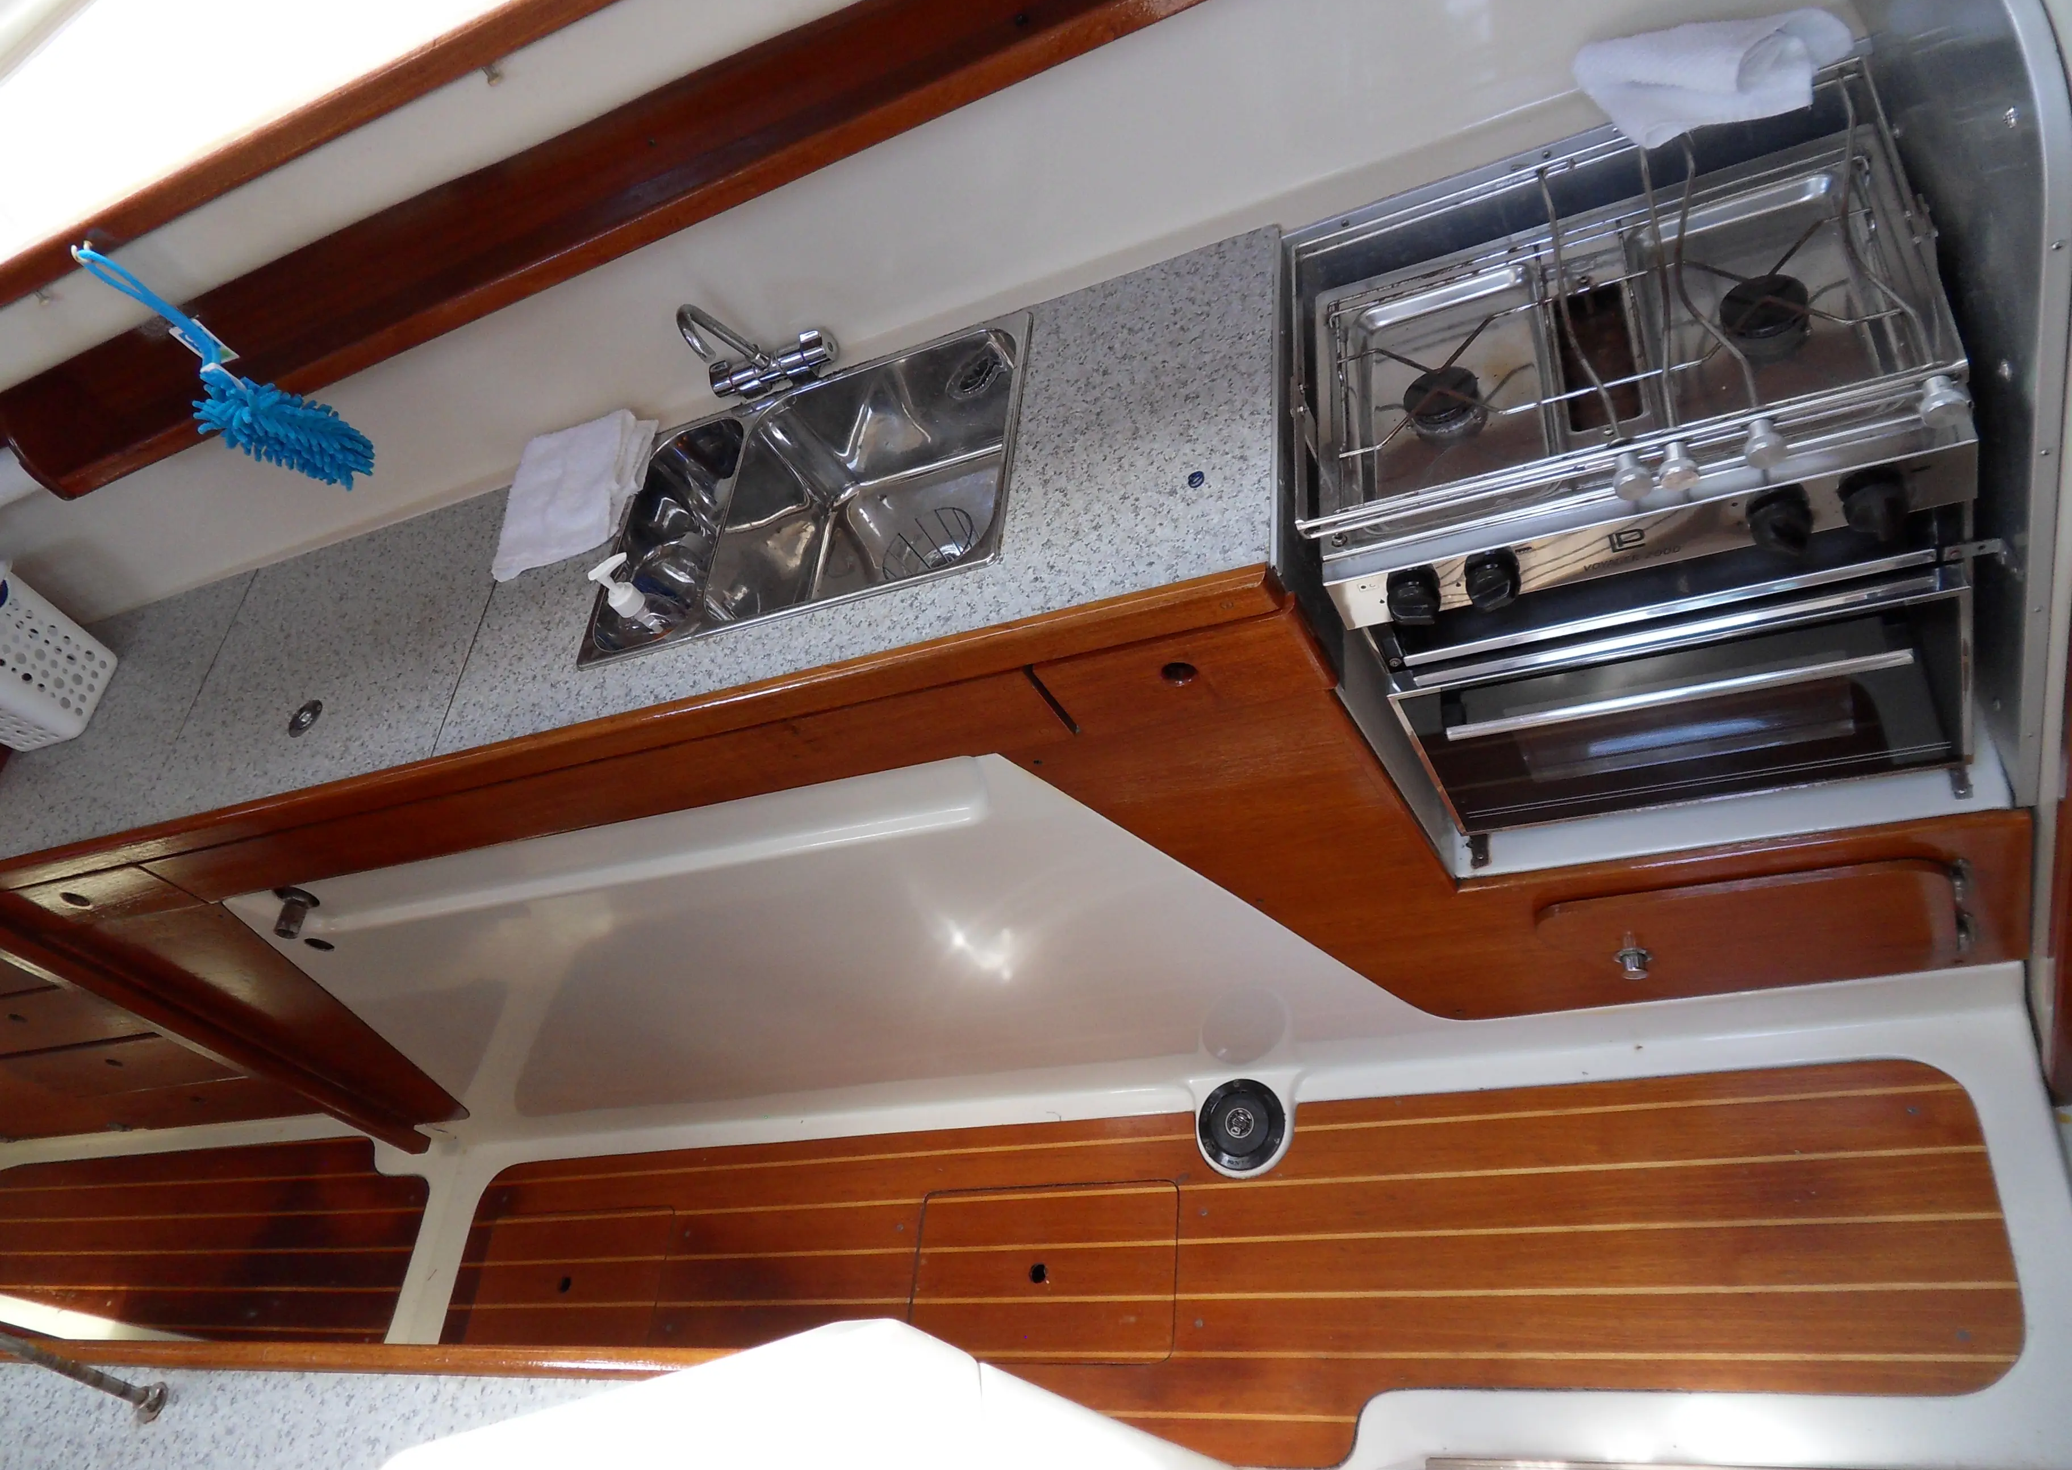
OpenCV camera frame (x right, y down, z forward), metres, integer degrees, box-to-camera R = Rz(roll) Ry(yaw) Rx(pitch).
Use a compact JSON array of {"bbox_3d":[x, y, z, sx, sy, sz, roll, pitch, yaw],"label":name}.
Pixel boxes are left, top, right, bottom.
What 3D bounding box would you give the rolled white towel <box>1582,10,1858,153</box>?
[{"bbox_3d":[0.590,-0.570,1.252,0.211,0.071,0.114,-11,56,25],"label":"rolled white towel"}]

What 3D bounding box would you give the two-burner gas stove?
[{"bbox_3d":[0.588,-0.221,1.427,0.511,0.560,0.418,-11,56,25],"label":"two-burner gas stove"}]

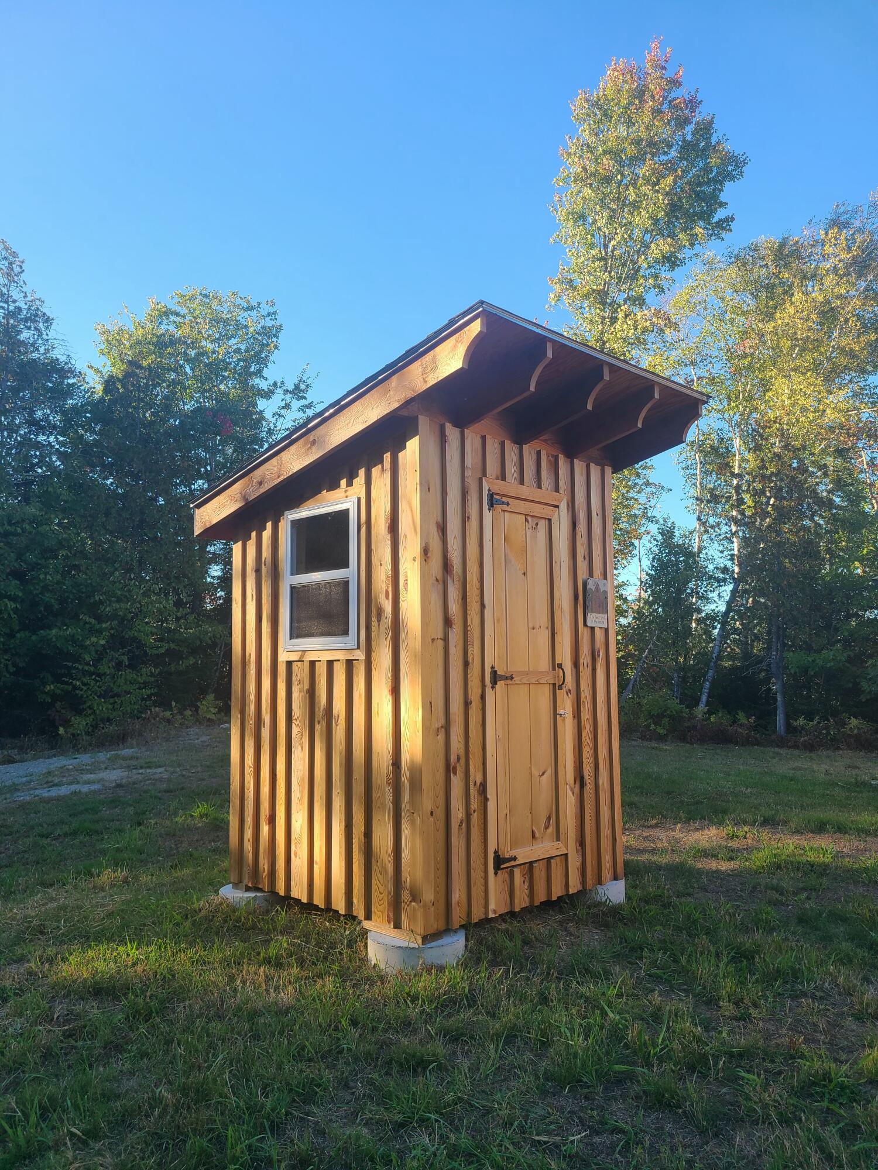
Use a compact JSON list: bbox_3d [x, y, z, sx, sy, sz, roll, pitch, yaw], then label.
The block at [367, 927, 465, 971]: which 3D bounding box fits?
[{"bbox_3d":[-0.106,1.720,4.174,0.459,0.127,0.459,5,-8,-44],"label":"block"}]

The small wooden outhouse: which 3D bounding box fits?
[{"bbox_3d":[0.023,0.345,5.110,1.900,2.799,2.460,5,-8,-44],"label":"small wooden outhouse"}]

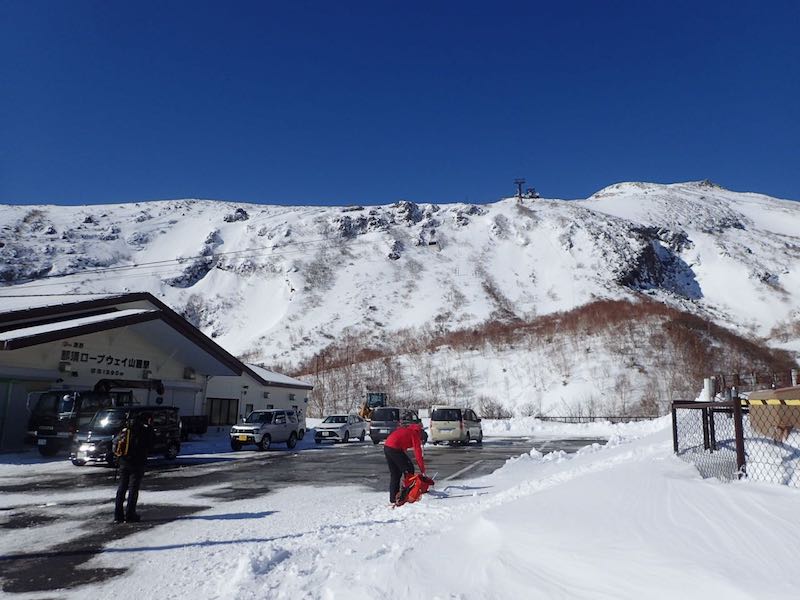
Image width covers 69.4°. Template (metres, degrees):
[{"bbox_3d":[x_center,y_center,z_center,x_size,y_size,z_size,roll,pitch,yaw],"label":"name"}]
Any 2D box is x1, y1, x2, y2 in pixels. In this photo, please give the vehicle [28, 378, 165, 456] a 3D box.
[{"bbox_3d":[-10.767,4.510,22.247,1.980,2.850,6.500,-3,-11,17],"label":"vehicle"}]

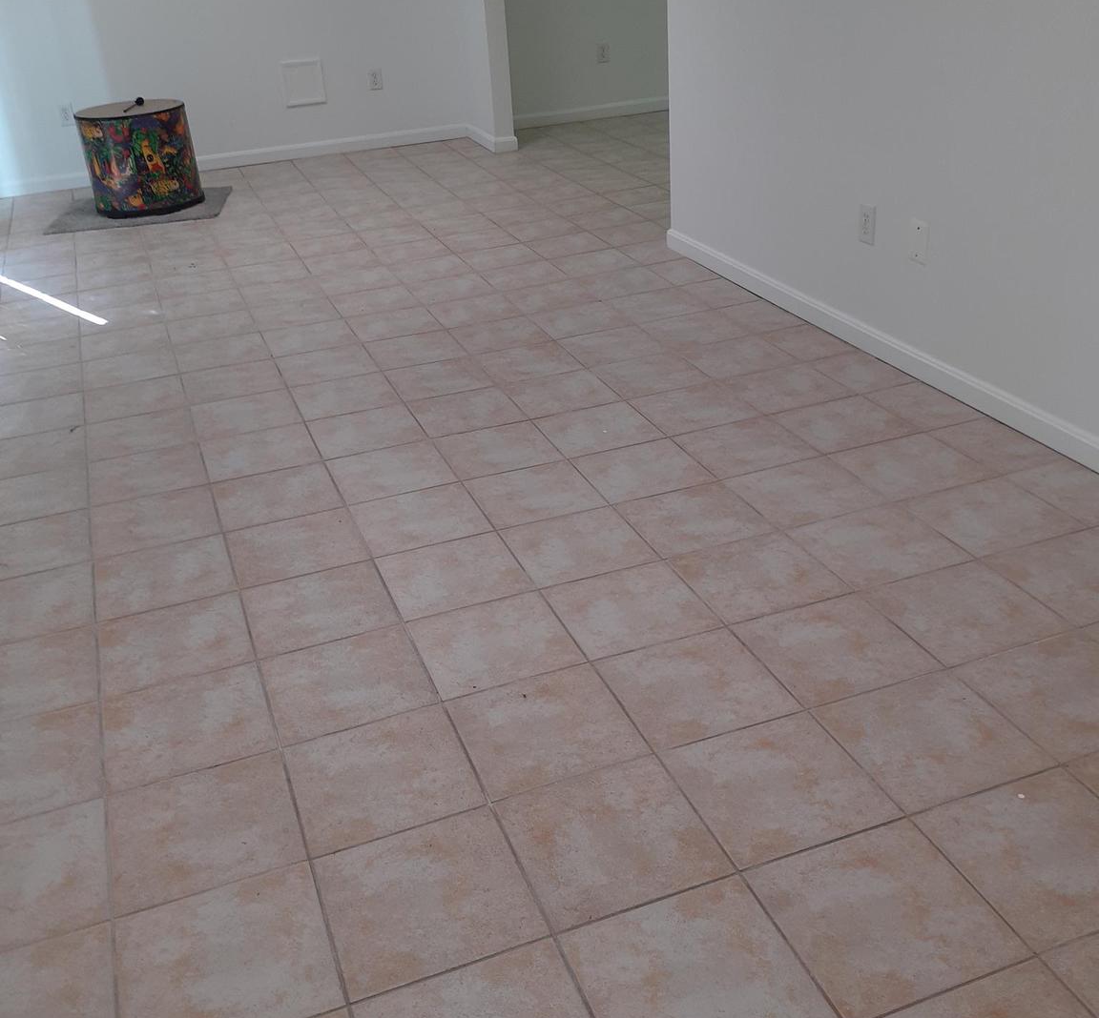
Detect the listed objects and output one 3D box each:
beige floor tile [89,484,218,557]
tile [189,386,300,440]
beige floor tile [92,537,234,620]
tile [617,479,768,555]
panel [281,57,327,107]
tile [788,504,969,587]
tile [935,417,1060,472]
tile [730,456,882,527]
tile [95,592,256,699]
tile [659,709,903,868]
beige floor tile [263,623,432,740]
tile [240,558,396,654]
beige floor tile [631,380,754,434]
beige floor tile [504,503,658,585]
[{"bbox_3d":[-1.018,0.032,2.943,0.305,0.010,0.294,-13,30,-17],"label":"beige floor tile"},{"bbox_3d":[-0.953,-0.298,3.593,0.308,0.010,0.305,-13,29,-17],"label":"tile"},{"bbox_3d":[-0.907,0.159,2.686,0.303,0.010,0.303,-13,29,-16],"label":"beige floor tile"},{"bbox_3d":[0.356,0.024,2.795,0.305,0.012,0.302,-13,30,-17],"label":"tile"},{"bbox_3d":[-1.469,-2.553,6.854,0.238,0.254,0.020,-14,30,-18],"label":"panel"},{"bbox_3d":[0.747,0.088,2.615,0.302,0.010,0.297,-13,29,-17],"label":"tile"},{"bbox_3d":[1.187,-0.165,3.036,0.205,0.010,0.303,-13,29,-16],"label":"tile"},{"bbox_3d":[0.647,-0.042,2.898,0.305,0.010,0.294,-13,30,-17],"label":"tile"},{"bbox_3d":[-0.799,0.287,2.433,0.303,0.010,0.303,-13,29,-16],"label":"tile"},{"bbox_3d":[0.387,0.475,1.956,0.305,0.012,0.302,-13,30,-17],"label":"tile"},{"bbox_3d":[-0.403,0.349,2.278,0.305,0.012,0.302,-13,30,-17],"label":"beige floor tile"},{"bbox_3d":[-0.505,0.220,2.509,0.302,0.010,0.297,-13,29,-17],"label":"tile"},{"bbox_3d":[0.429,-0.297,3.379,0.303,0.010,0.303,-13,29,-16],"label":"beige floor tile"},{"bbox_3d":[0.064,0.090,2.747,0.308,0.010,0.305,-13,29,-17],"label":"beige floor tile"}]

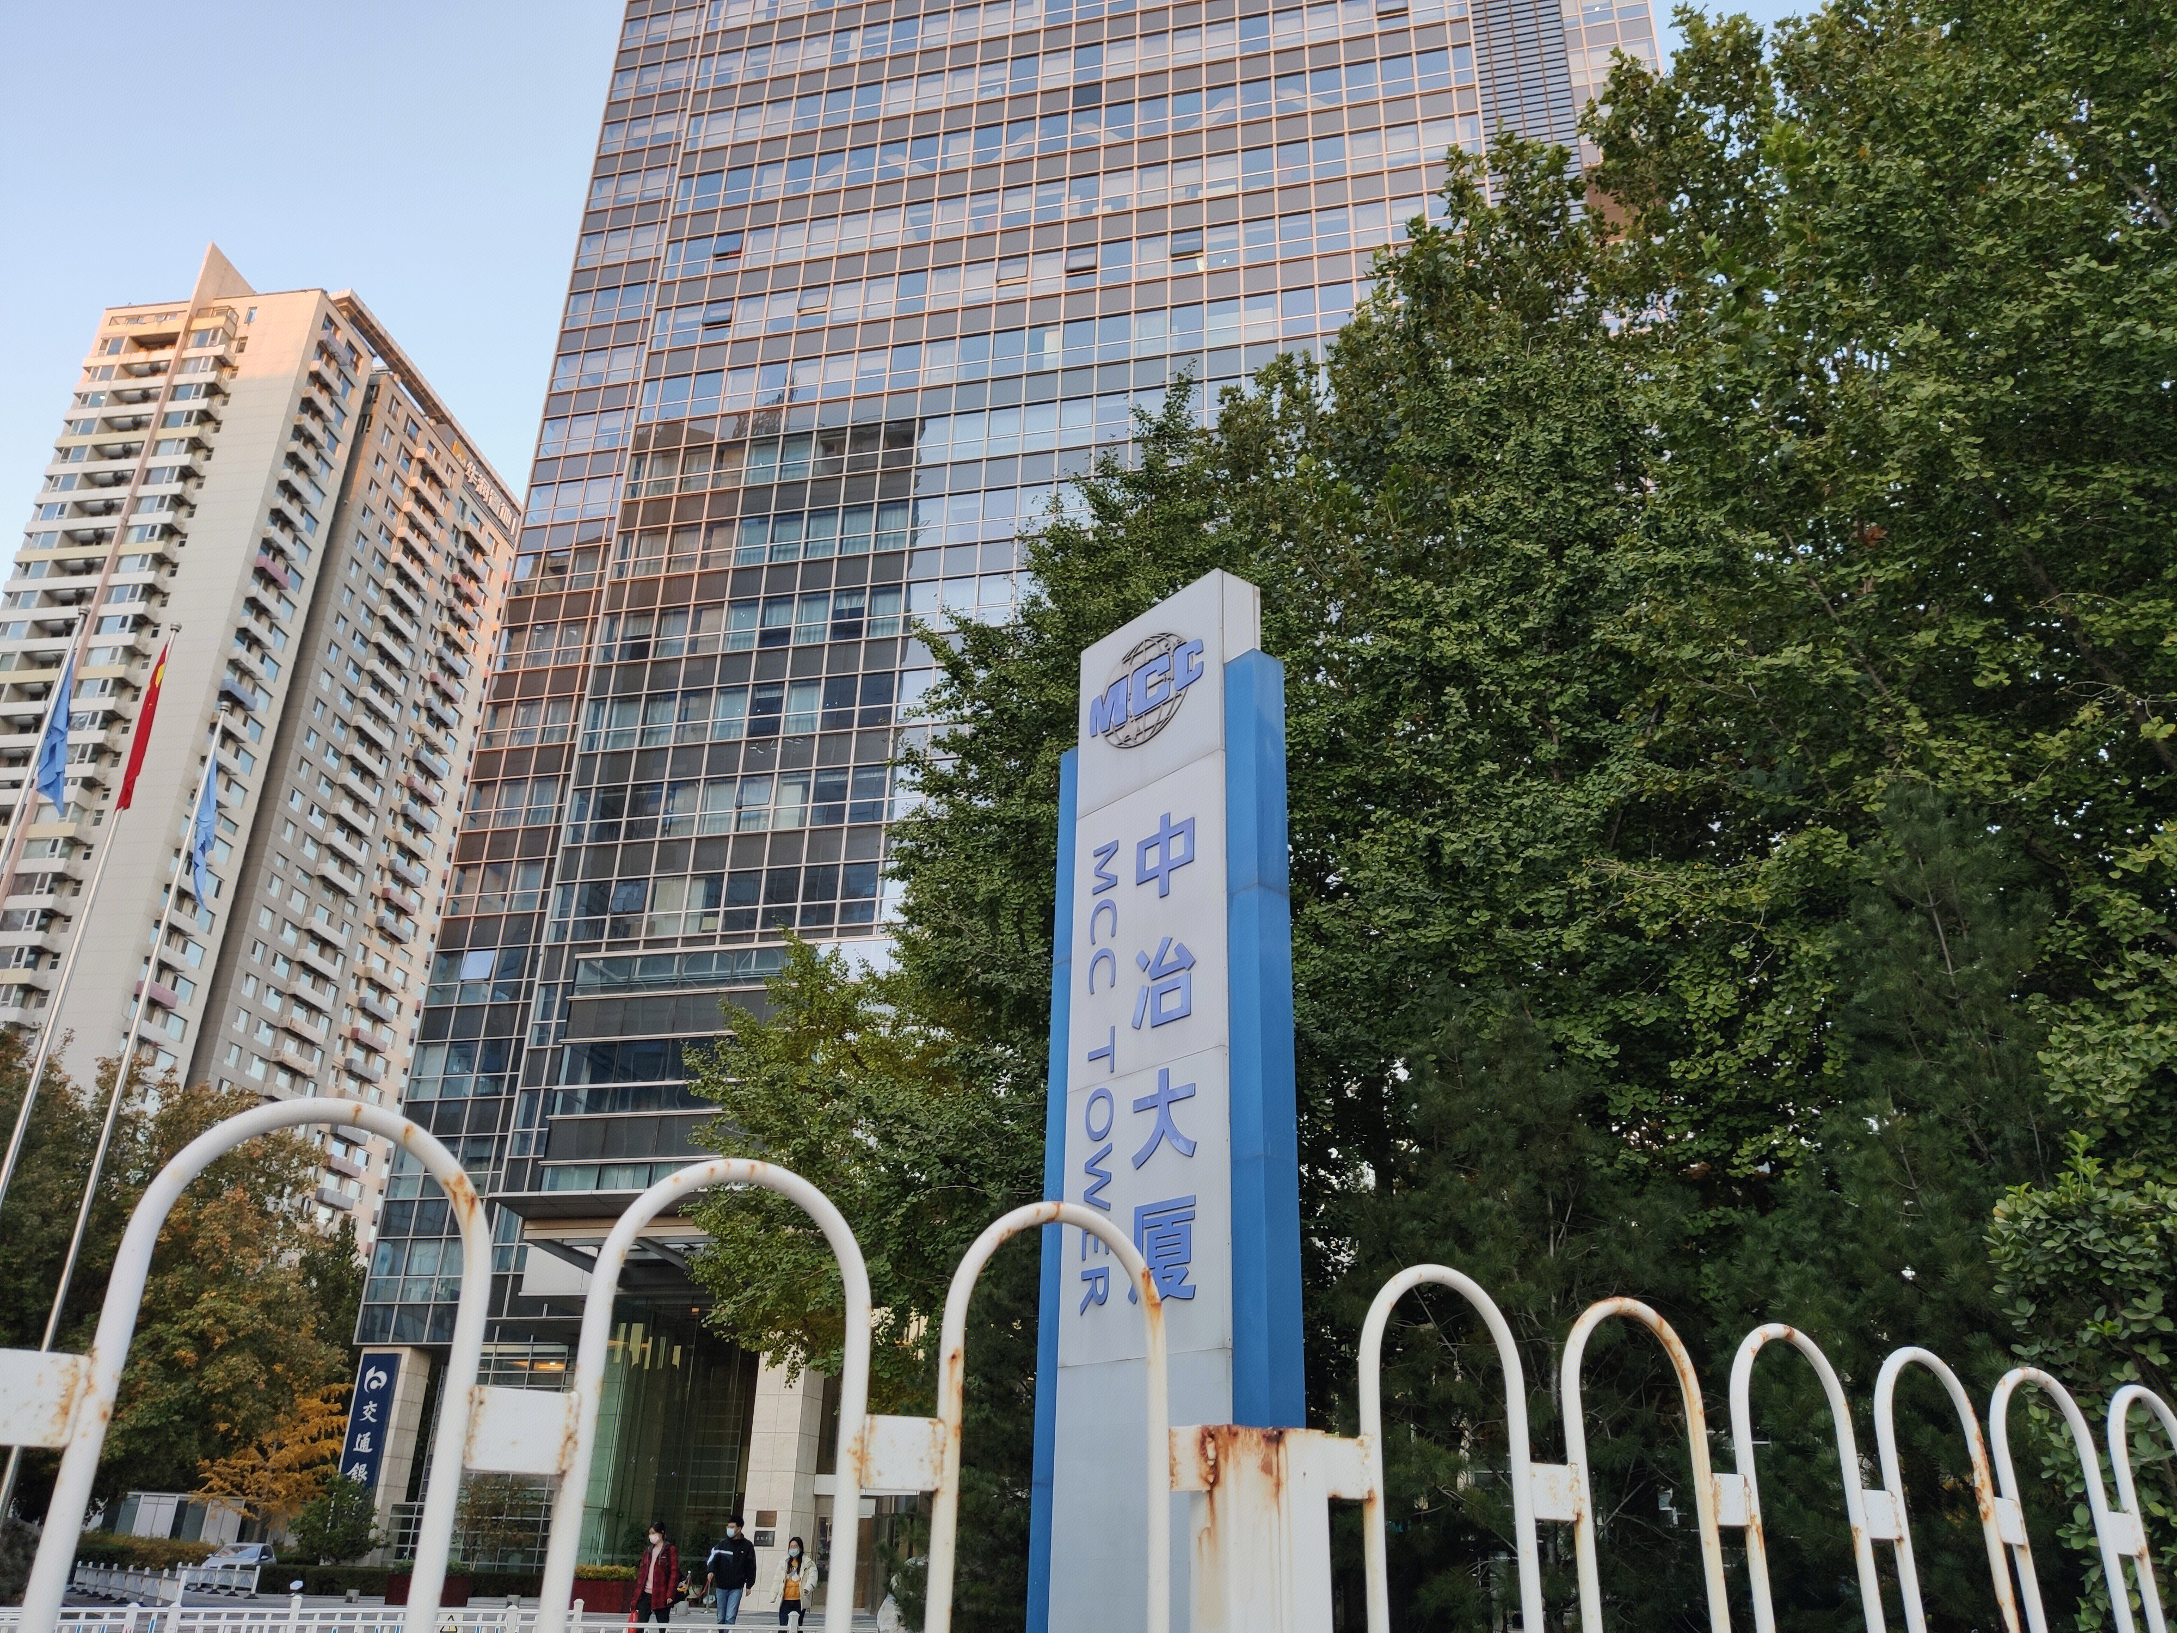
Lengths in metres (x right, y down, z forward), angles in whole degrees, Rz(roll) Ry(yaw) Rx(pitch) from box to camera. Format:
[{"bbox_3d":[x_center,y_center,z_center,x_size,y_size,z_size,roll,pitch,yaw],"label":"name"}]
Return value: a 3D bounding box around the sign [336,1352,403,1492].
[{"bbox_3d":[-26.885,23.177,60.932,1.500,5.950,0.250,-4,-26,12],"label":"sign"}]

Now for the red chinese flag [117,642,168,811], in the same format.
[{"bbox_3d":[-15.148,-1.466,26.295,0.280,3.020,0.280,17,-29,-30],"label":"red chinese flag"}]

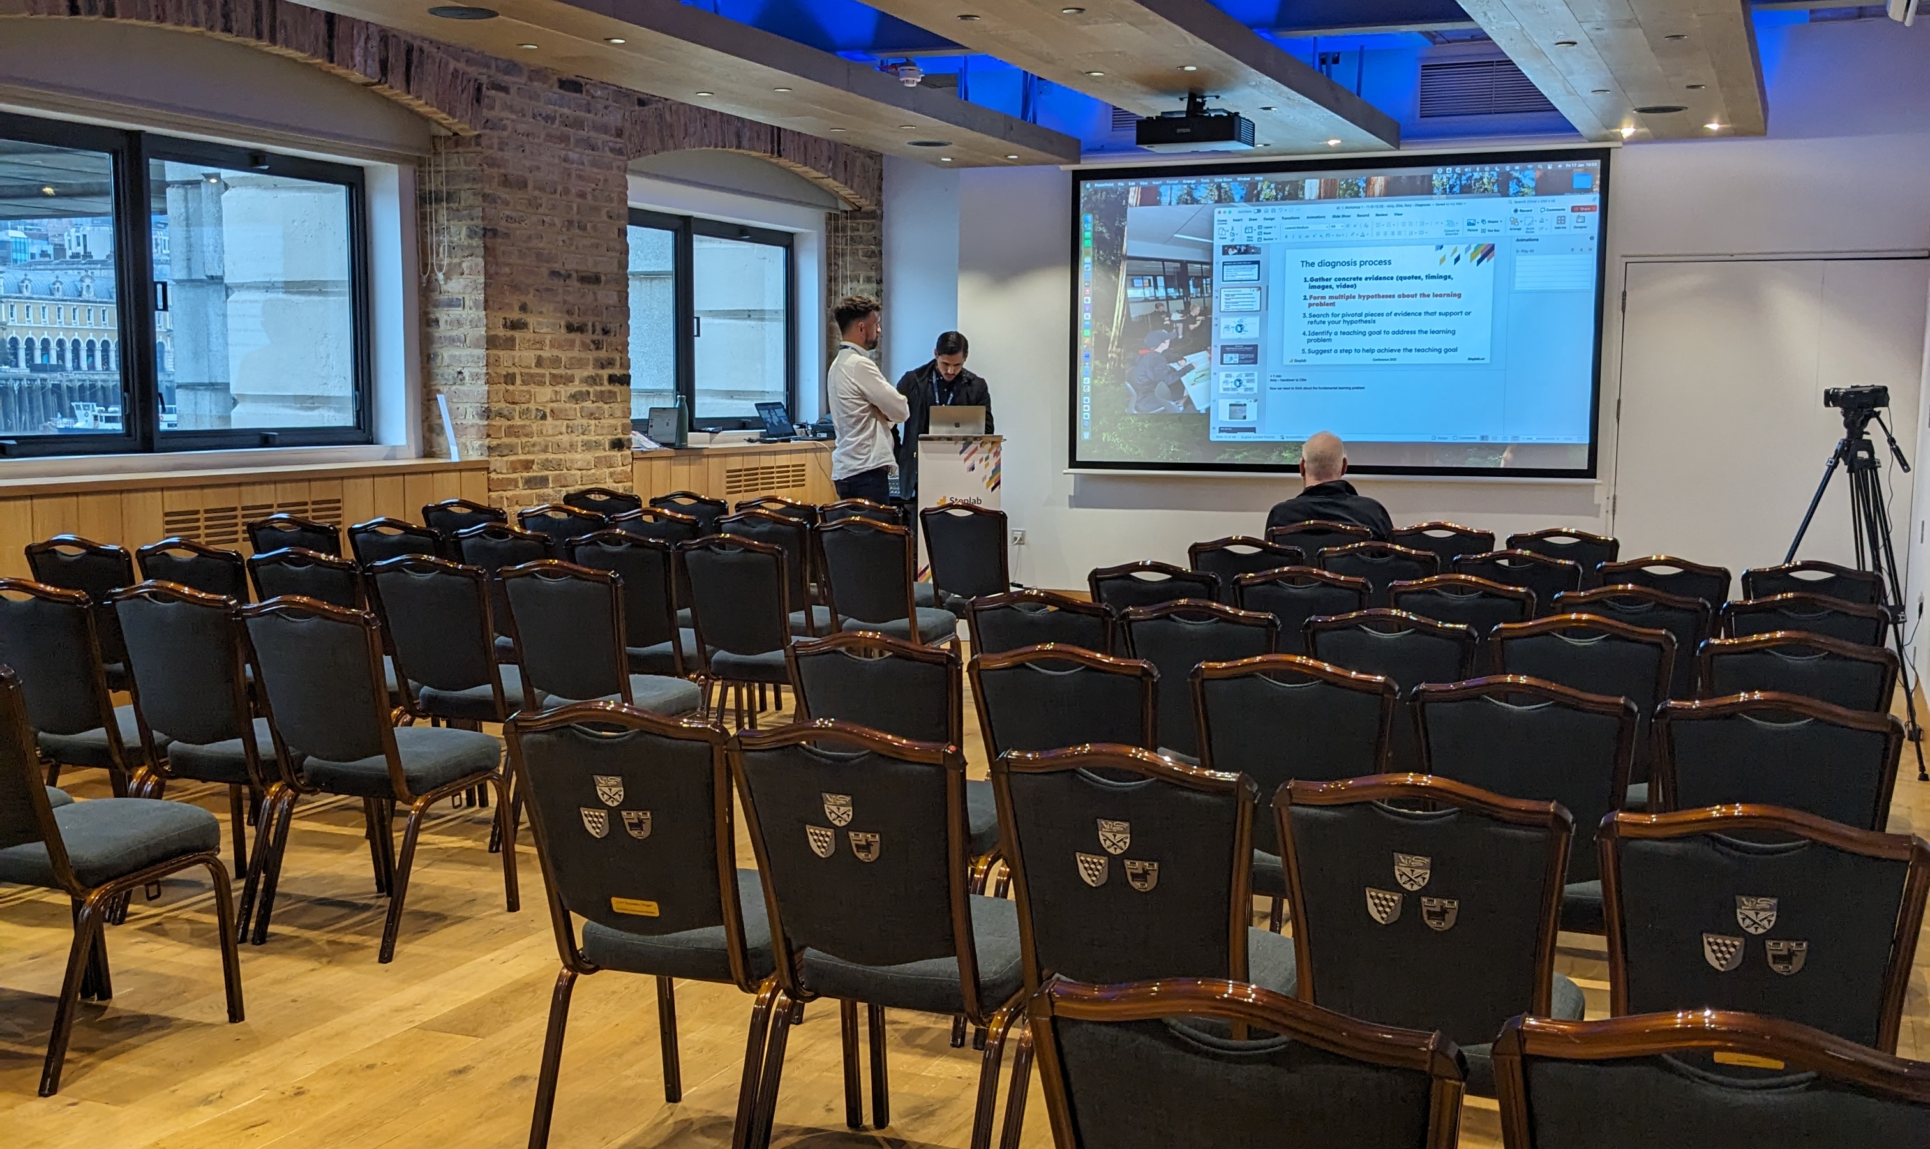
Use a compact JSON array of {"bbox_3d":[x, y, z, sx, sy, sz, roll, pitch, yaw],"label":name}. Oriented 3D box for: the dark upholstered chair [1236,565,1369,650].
[{"bbox_3d":[1.098,0.396,6.234,0.439,0.902,0.584,3,6,23],"label":"dark upholstered chair"}]

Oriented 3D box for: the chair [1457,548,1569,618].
[{"bbox_3d":[2.002,0.352,7.152,0.439,0.941,0.604,3,6,25],"label":"chair"}]

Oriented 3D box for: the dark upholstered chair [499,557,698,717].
[{"bbox_3d":[-1.085,0.385,6.087,0.434,0.897,0.575,3,6,19],"label":"dark upholstered chair"}]

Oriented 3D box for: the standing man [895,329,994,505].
[{"bbox_3d":[-0.110,-0.544,11.551,0.540,1.730,0.420,2,6,9],"label":"standing man"}]

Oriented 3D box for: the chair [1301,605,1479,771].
[{"bbox_3d":[1.146,0.524,5.246,0.447,0.920,0.601,3,6,22],"label":"chair"}]

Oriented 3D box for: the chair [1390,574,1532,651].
[{"bbox_3d":[1.527,0.419,6.053,0.439,0.902,0.584,3,6,23],"label":"chair"}]

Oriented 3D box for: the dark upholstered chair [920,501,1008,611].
[{"bbox_3d":[0.093,0.106,9.131,0.439,0.902,0.584,3,6,23],"label":"dark upholstered chair"}]

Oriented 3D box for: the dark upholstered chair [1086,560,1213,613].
[{"bbox_3d":[0.695,0.398,6.535,0.439,0.941,0.604,3,6,23],"label":"dark upholstered chair"}]

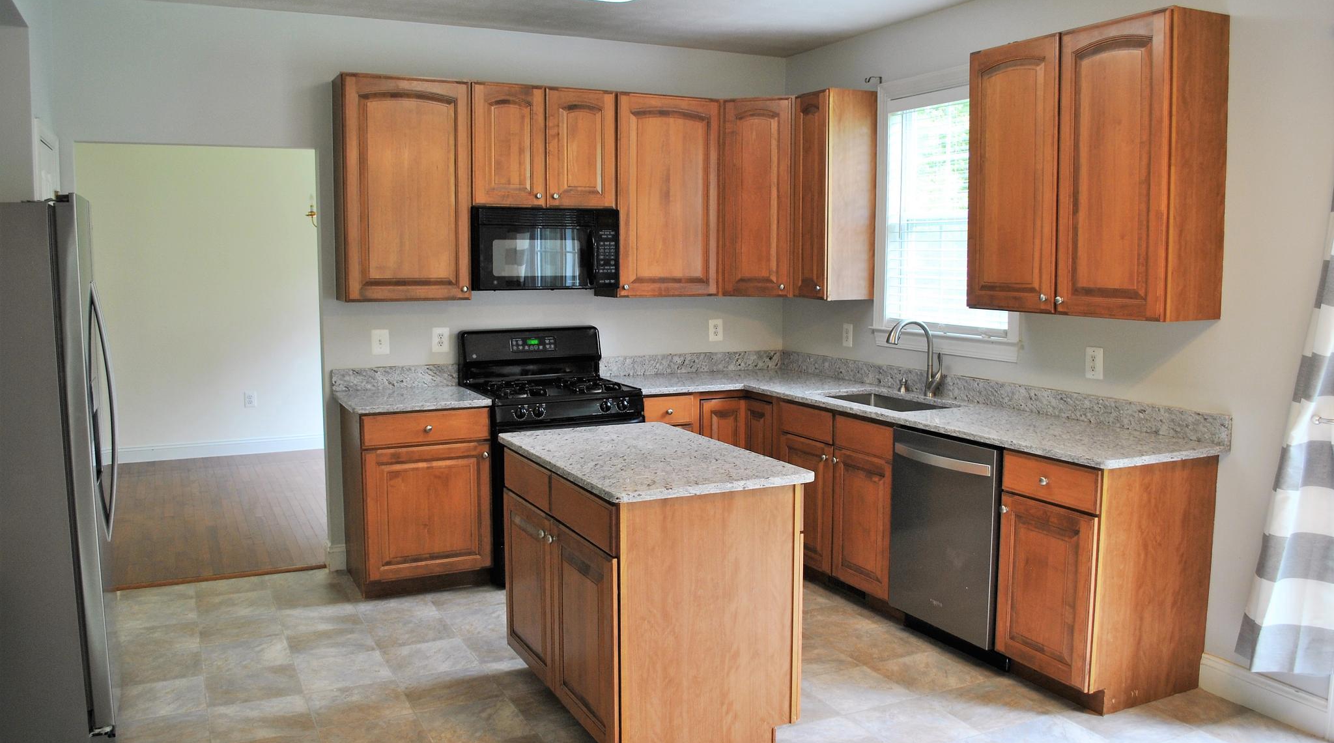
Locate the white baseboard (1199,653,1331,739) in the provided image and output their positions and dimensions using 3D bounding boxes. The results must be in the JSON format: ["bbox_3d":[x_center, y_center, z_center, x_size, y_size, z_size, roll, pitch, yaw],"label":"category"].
[{"bbox_3d":[2.070,1.123,3.477,0.018,0.137,0.461,-3,7,-26],"label":"white baseboard"}]

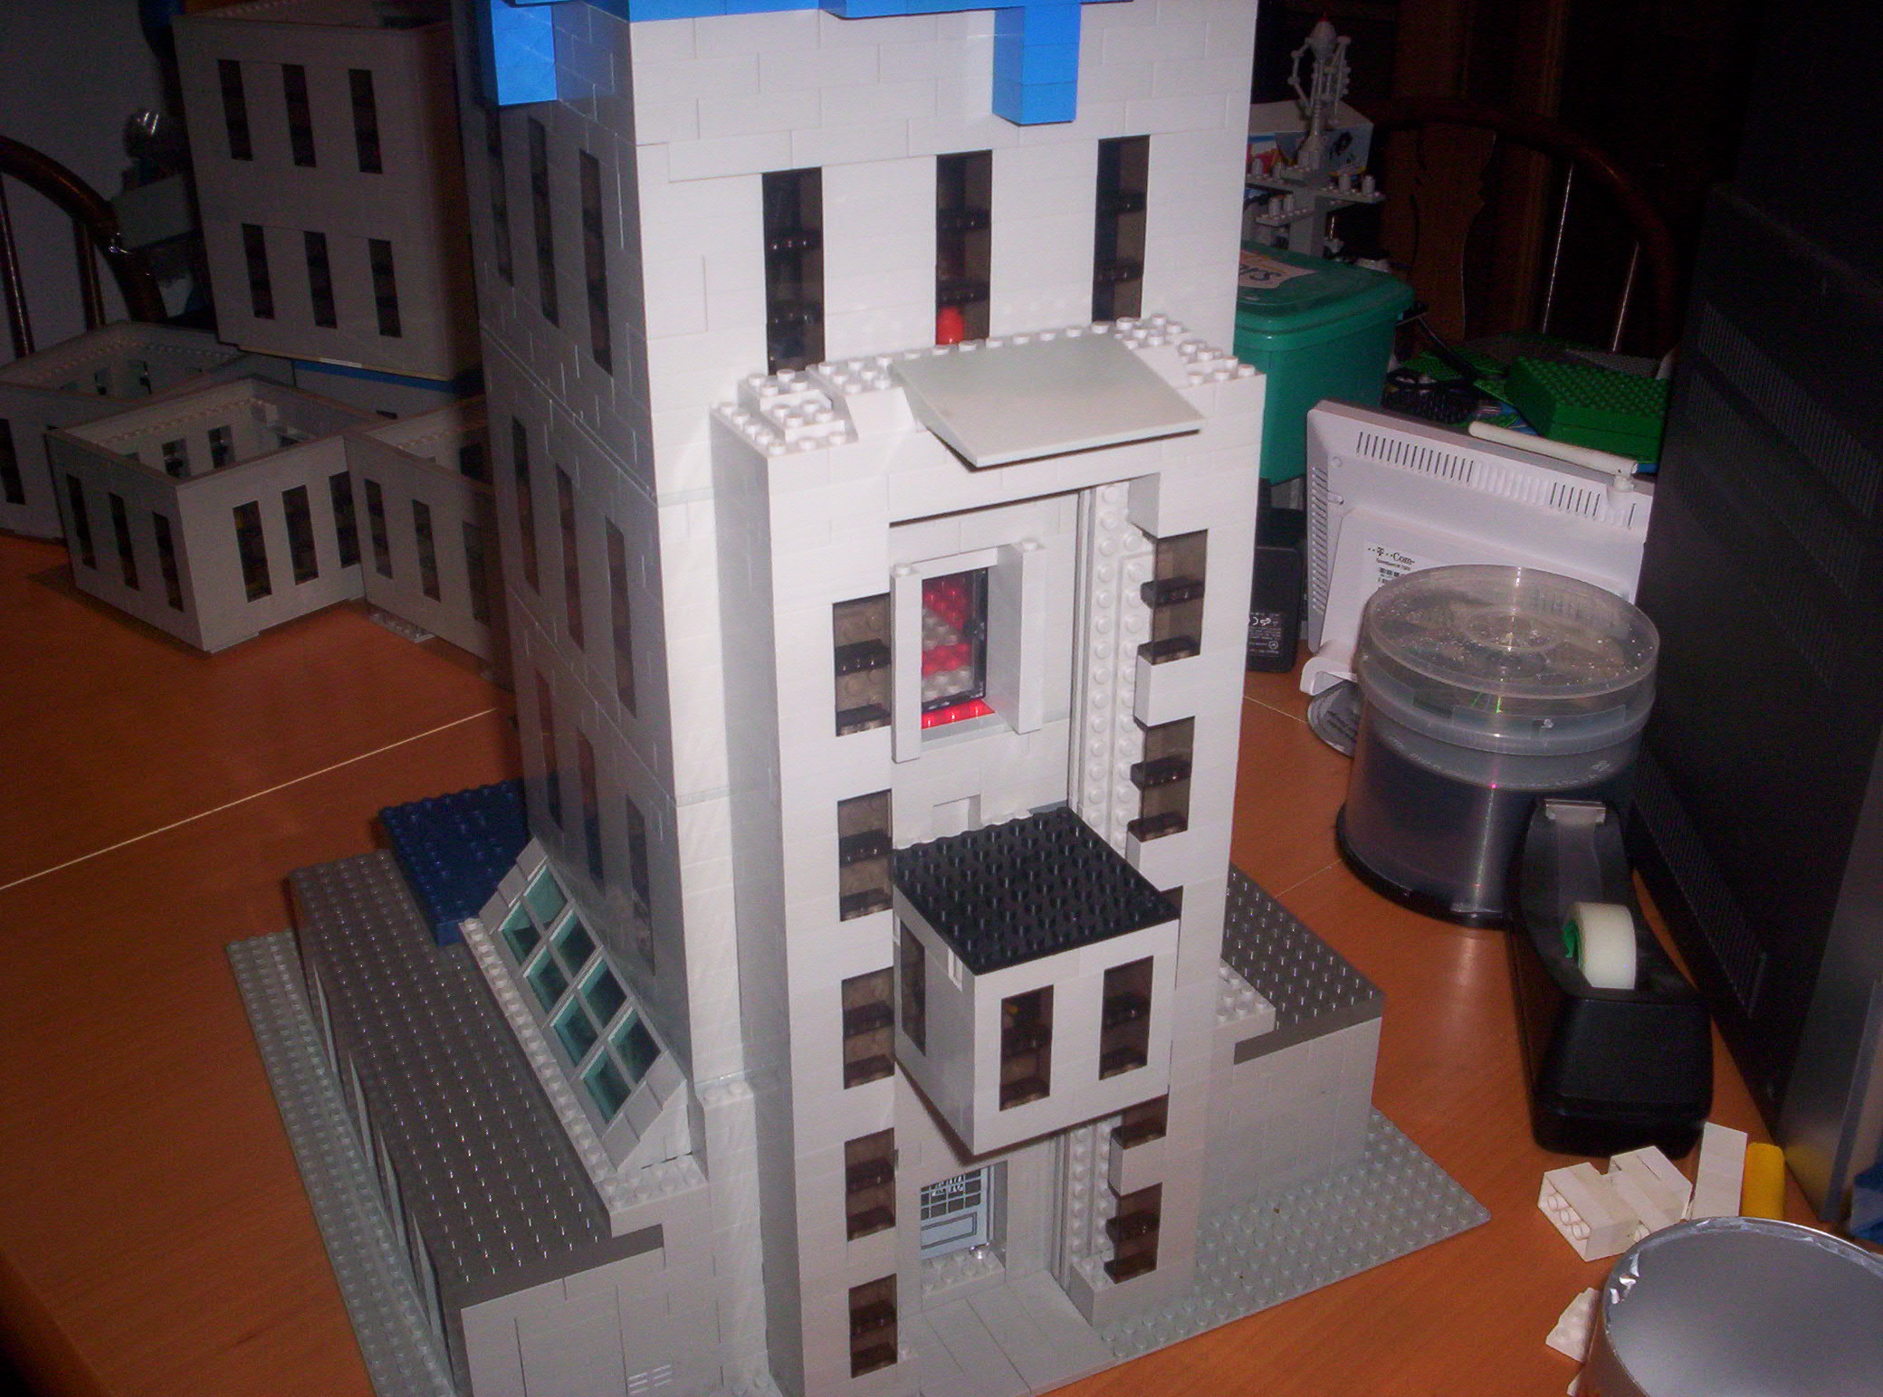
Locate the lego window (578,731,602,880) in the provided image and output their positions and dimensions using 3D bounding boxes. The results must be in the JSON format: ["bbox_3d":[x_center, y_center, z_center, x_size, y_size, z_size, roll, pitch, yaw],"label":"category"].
[{"bbox_3d":[-0.109,0.037,0.653,0.008,0.058,0.016,-13,30,-23],"label":"lego window"}]

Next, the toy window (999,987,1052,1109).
[{"bbox_3d":[0.022,0.095,0.557,0.016,0.038,0.008,-13,30,-23],"label":"toy window"}]

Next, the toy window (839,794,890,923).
[{"bbox_3d":[-0.022,0.041,0.549,0.016,0.038,0.008,-12,30,-23],"label":"toy window"}]

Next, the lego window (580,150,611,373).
[{"bbox_3d":[-0.087,-0.115,0.527,0.008,0.058,0.016,-13,30,-23],"label":"lego window"}]

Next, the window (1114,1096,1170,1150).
[{"bbox_3d":[0.063,0.124,0.639,0.016,0.038,0.008,-13,30,-23],"label":"window"}]

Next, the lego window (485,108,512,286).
[{"bbox_3d":[-0.130,-0.155,0.603,0.008,0.058,0.016,-13,30,-24],"label":"lego window"}]

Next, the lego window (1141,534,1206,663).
[{"bbox_3d":[0.065,-0.030,0.561,0.016,0.038,0.008,-13,30,-24],"label":"lego window"}]

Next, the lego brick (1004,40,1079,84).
[{"bbox_3d":[0.024,-0.161,0.504,0.016,0.010,0.016,-12,30,-23],"label":"lego brick"}]

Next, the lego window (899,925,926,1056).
[{"bbox_3d":[-0.004,0.084,0.585,0.008,0.038,0.016,-13,30,-24],"label":"lego window"}]

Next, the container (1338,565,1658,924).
[{"bbox_3d":[0.256,0.020,0.927,0.134,0.117,0.134,3,27,5],"label":"container"}]

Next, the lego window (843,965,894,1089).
[{"bbox_3d":[-0.022,0.093,0.575,0.016,0.038,0.008,-13,30,-24],"label":"lego window"}]

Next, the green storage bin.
[{"bbox_3d":[0.198,-0.235,1.364,0.135,0.117,0.185,-21,34,-35],"label":"green storage bin"}]

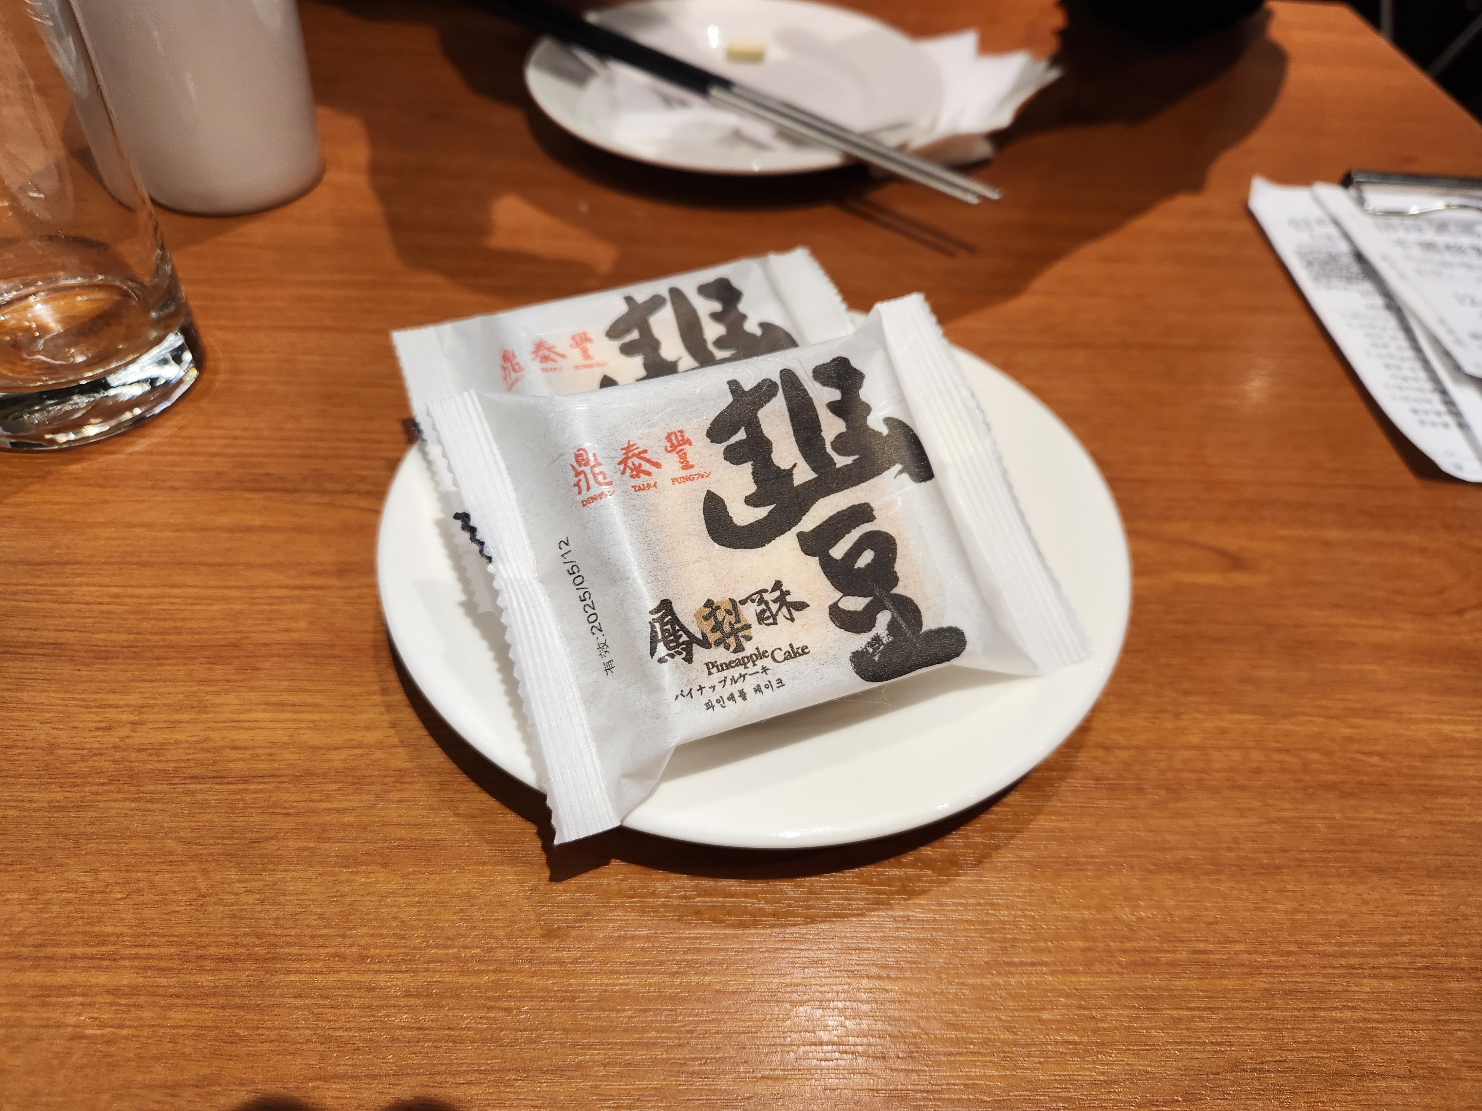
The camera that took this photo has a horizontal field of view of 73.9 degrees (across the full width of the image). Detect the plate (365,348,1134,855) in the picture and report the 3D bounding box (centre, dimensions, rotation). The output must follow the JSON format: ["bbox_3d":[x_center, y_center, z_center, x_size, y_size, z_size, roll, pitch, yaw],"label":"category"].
[{"bbox_3d":[0.003,-0.004,0.219,0.157,0.020,0.157,2,48,-2],"label":"plate"}]

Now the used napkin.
[{"bbox_3d":[0.030,-0.165,0.354,0.172,0.028,0.076,-4,49,-7],"label":"used napkin"}]

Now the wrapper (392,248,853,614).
[{"bbox_3d":[-0.017,-0.035,0.225,0.105,0.022,0.083,-16,58,-15],"label":"wrapper"}]

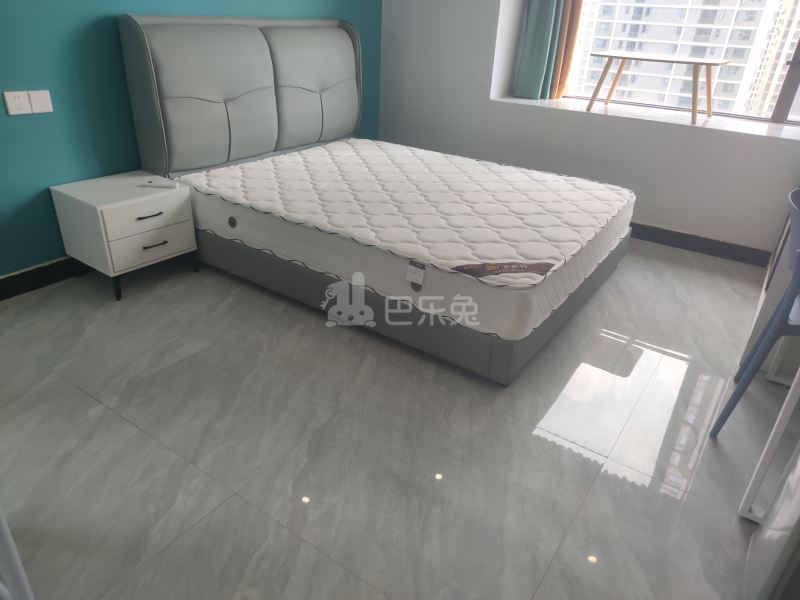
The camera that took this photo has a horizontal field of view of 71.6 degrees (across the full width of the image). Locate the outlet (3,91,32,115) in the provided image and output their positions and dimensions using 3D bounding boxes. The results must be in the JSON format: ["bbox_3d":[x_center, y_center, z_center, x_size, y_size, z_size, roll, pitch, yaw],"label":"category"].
[{"bbox_3d":[-1.593,-0.823,2.320,0.010,0.087,0.087,19,31,30],"label":"outlet"}]

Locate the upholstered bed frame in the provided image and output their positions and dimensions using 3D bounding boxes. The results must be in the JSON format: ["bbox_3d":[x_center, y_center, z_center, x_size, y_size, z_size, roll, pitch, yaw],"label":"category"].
[{"bbox_3d":[0.012,-0.773,2.870,2.080,1.157,1.652,20,32,30],"label":"upholstered bed frame"}]

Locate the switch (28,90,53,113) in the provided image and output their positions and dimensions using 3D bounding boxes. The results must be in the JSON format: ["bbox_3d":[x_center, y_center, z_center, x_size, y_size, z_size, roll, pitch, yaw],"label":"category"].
[{"bbox_3d":[-1.543,-0.851,2.384,0.010,0.087,0.086,19,31,30],"label":"switch"}]

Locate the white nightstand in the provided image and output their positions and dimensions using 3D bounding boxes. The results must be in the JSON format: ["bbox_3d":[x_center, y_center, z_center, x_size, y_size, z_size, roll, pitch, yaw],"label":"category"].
[{"bbox_3d":[-1.296,-0.322,2.674,0.412,0.452,0.447,20,31,30],"label":"white nightstand"}]

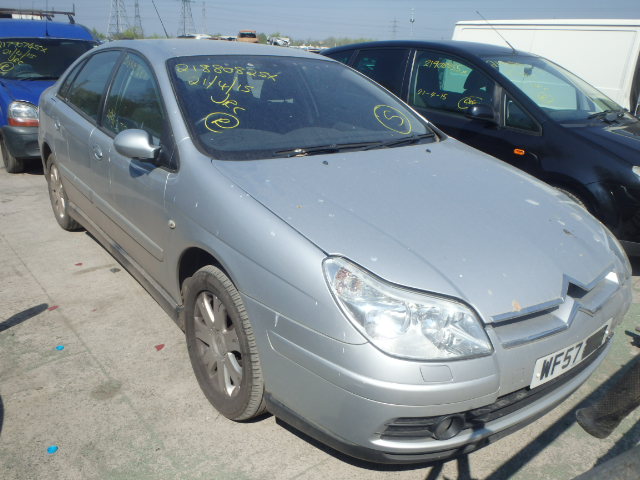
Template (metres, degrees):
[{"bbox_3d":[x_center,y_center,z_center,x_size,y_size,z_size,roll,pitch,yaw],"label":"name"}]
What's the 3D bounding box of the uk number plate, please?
[{"bbox_3d":[0.888,0.385,1.799,0.520,0.111,0.025,-13,25,-36],"label":"uk number plate"}]

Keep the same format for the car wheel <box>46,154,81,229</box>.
[{"bbox_3d":[-2.016,-0.404,4.187,0.215,0.635,0.640,-13,25,-36],"label":"car wheel"}]

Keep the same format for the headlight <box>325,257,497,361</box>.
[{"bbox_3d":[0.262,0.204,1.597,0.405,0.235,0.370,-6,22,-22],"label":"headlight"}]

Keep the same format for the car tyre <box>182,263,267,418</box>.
[{"bbox_3d":[-0.340,0.403,2.162,0.215,0.635,0.640,-13,25,-36],"label":"car tyre"}]

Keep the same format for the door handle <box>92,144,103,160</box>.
[{"bbox_3d":[-1.260,-0.499,2.941,0.050,0.075,0.180,-13,25,-36],"label":"door handle"}]

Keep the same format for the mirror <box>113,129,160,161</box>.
[{"bbox_3d":[-0.792,-0.410,2.237,0.210,0.145,0.150,-13,25,-36],"label":"mirror"}]

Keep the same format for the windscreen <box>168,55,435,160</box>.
[{"bbox_3d":[-0.084,-0.760,2.753,1.460,0.117,0.939,-13,52,-36],"label":"windscreen"}]

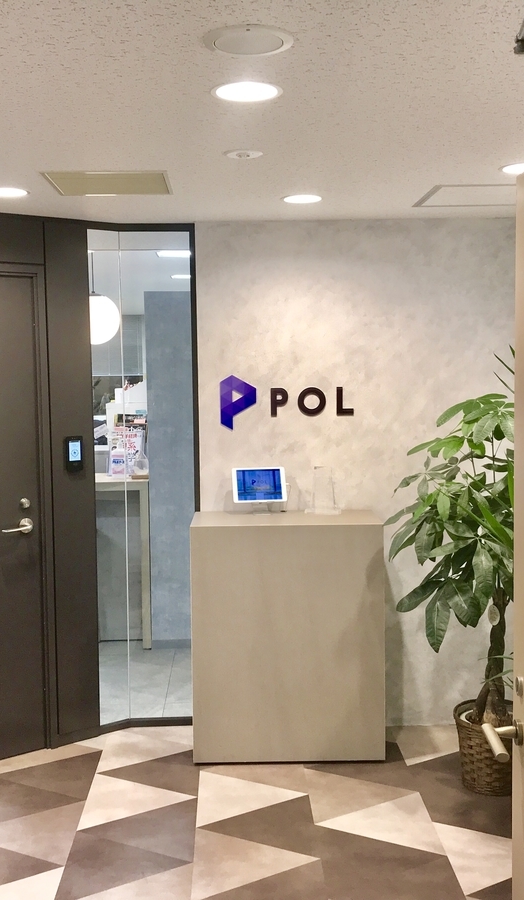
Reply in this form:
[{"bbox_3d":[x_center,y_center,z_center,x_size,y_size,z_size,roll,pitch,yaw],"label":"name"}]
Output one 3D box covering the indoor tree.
[{"bbox_3d":[0.944,0.358,3.997,0.880,1.520,0.840,-1,4,-1],"label":"indoor tree"}]

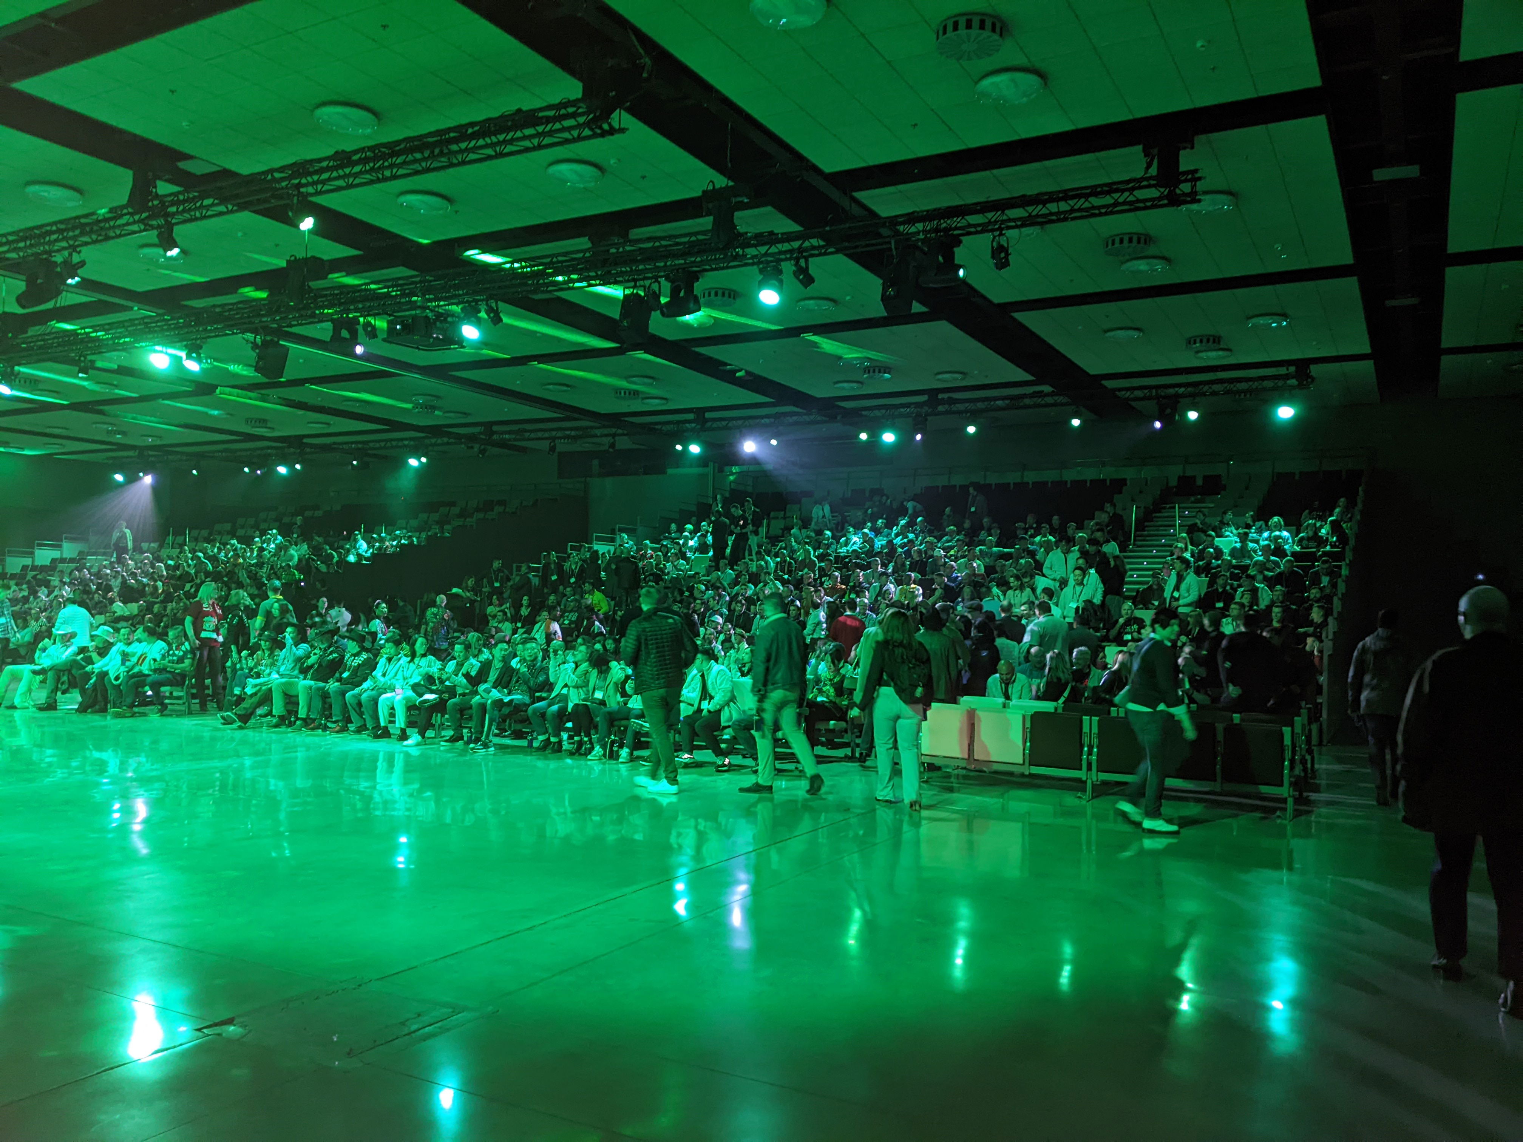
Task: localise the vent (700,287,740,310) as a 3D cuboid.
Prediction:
[{"bbox_3d":[-0.709,-4.650,20.203,0.650,0.170,0.650,2,-2,0],"label":"vent"}]

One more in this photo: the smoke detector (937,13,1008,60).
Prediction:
[{"bbox_3d":[1.946,-4.934,11.023,0.630,0.160,0.630,2,-2,0],"label":"smoke detector"}]

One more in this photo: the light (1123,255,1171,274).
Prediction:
[{"bbox_3d":[5.758,-4.582,17.796,0.710,0.100,0.710,0,-3,29],"label":"light"}]

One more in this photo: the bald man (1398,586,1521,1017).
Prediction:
[{"bbox_3d":[3.129,0.963,5.251,0.620,1.800,0.460,1,-2,19],"label":"bald man"}]

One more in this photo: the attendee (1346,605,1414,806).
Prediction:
[{"bbox_3d":[5.911,1.286,11.328,0.600,1.800,0.420,1,-2,21],"label":"attendee"}]

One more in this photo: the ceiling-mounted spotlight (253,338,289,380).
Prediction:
[{"bbox_3d":[-8.071,-3.493,19.535,0.380,0.590,0.370,0,-16,29],"label":"ceiling-mounted spotlight"}]

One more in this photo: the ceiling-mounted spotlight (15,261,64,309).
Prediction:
[{"bbox_3d":[-9.514,-3.770,15.664,0.520,0.560,0.400,3,-2,-21],"label":"ceiling-mounted spotlight"}]

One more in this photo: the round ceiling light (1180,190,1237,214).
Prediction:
[{"bbox_3d":[5.713,-4.686,15.190,0.700,0.100,0.700,2,-2,0],"label":"round ceiling light"}]

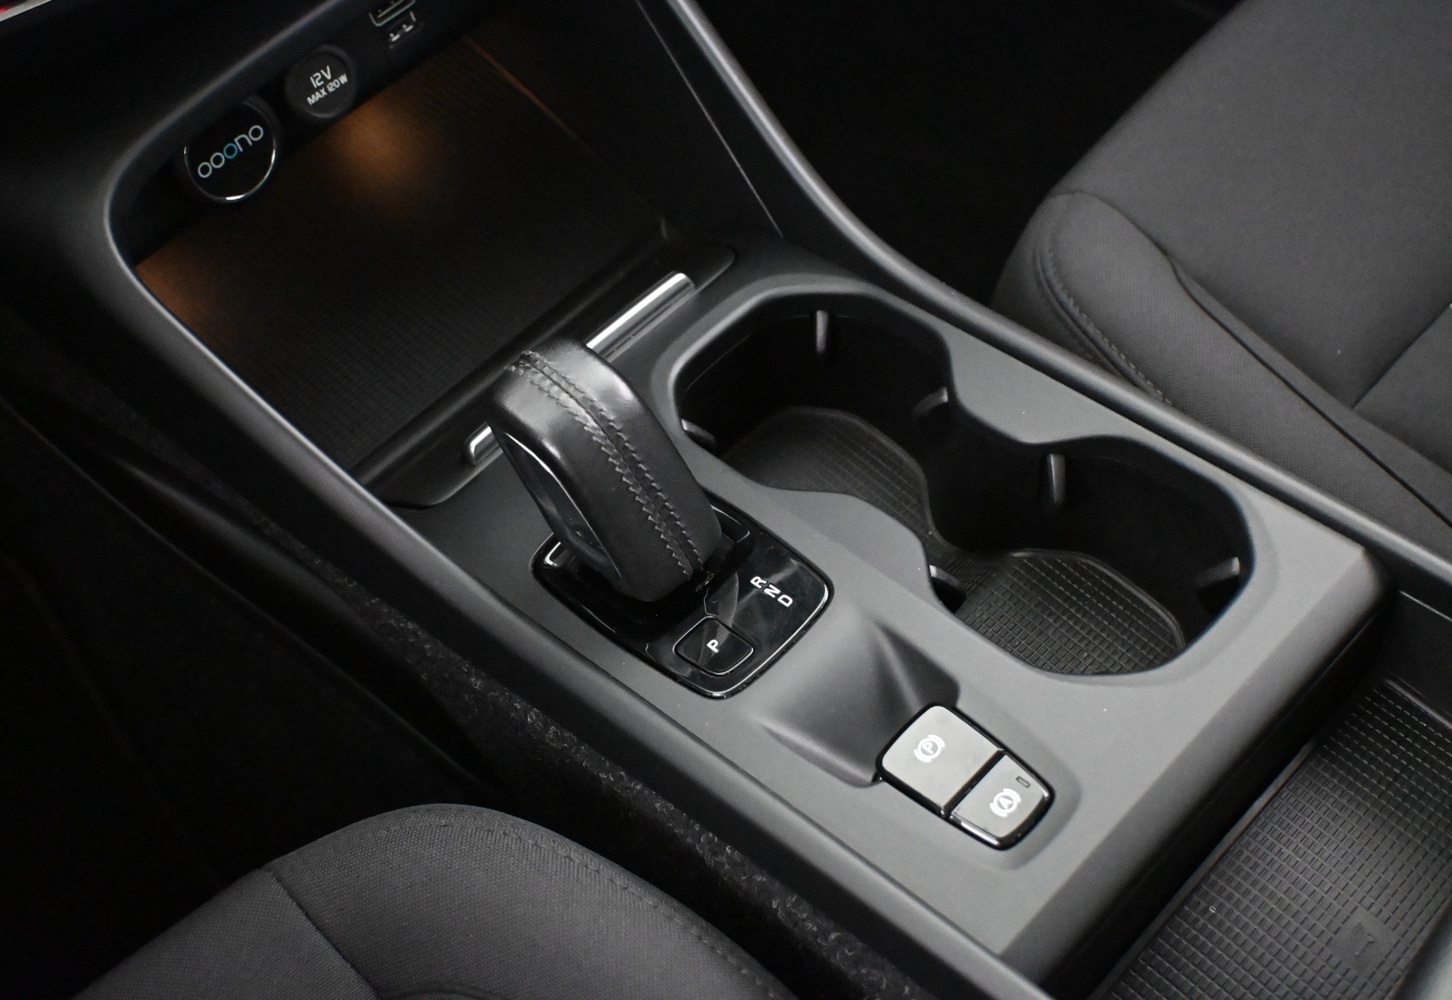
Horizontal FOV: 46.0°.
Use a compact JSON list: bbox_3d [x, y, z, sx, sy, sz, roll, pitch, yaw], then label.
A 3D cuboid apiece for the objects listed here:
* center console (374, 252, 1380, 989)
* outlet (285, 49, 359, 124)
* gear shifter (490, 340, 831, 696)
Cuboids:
[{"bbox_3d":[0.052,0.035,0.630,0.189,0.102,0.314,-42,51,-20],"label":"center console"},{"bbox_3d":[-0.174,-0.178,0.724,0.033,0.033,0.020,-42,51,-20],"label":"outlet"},{"bbox_3d":[-0.031,-0.003,0.577,0.070,0.091,0.121,-42,51,-20],"label":"gear shifter"}]

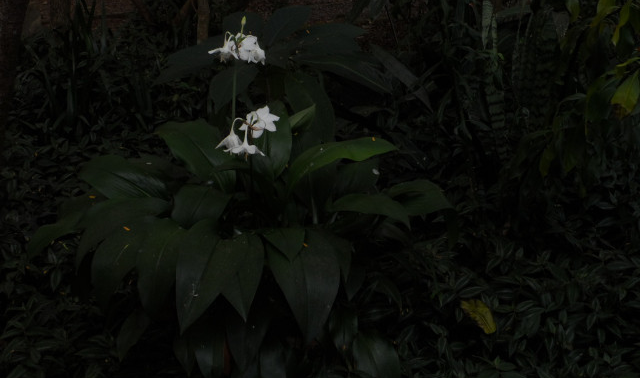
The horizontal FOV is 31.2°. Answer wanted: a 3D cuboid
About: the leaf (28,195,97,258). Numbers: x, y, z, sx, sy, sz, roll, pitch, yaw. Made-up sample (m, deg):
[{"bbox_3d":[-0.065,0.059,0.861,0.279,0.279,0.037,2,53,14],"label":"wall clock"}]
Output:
[{"bbox_3d":[-0.548,0.080,2.470,0.155,0.100,0.100,-2,18,-5],"label":"leaf"}]

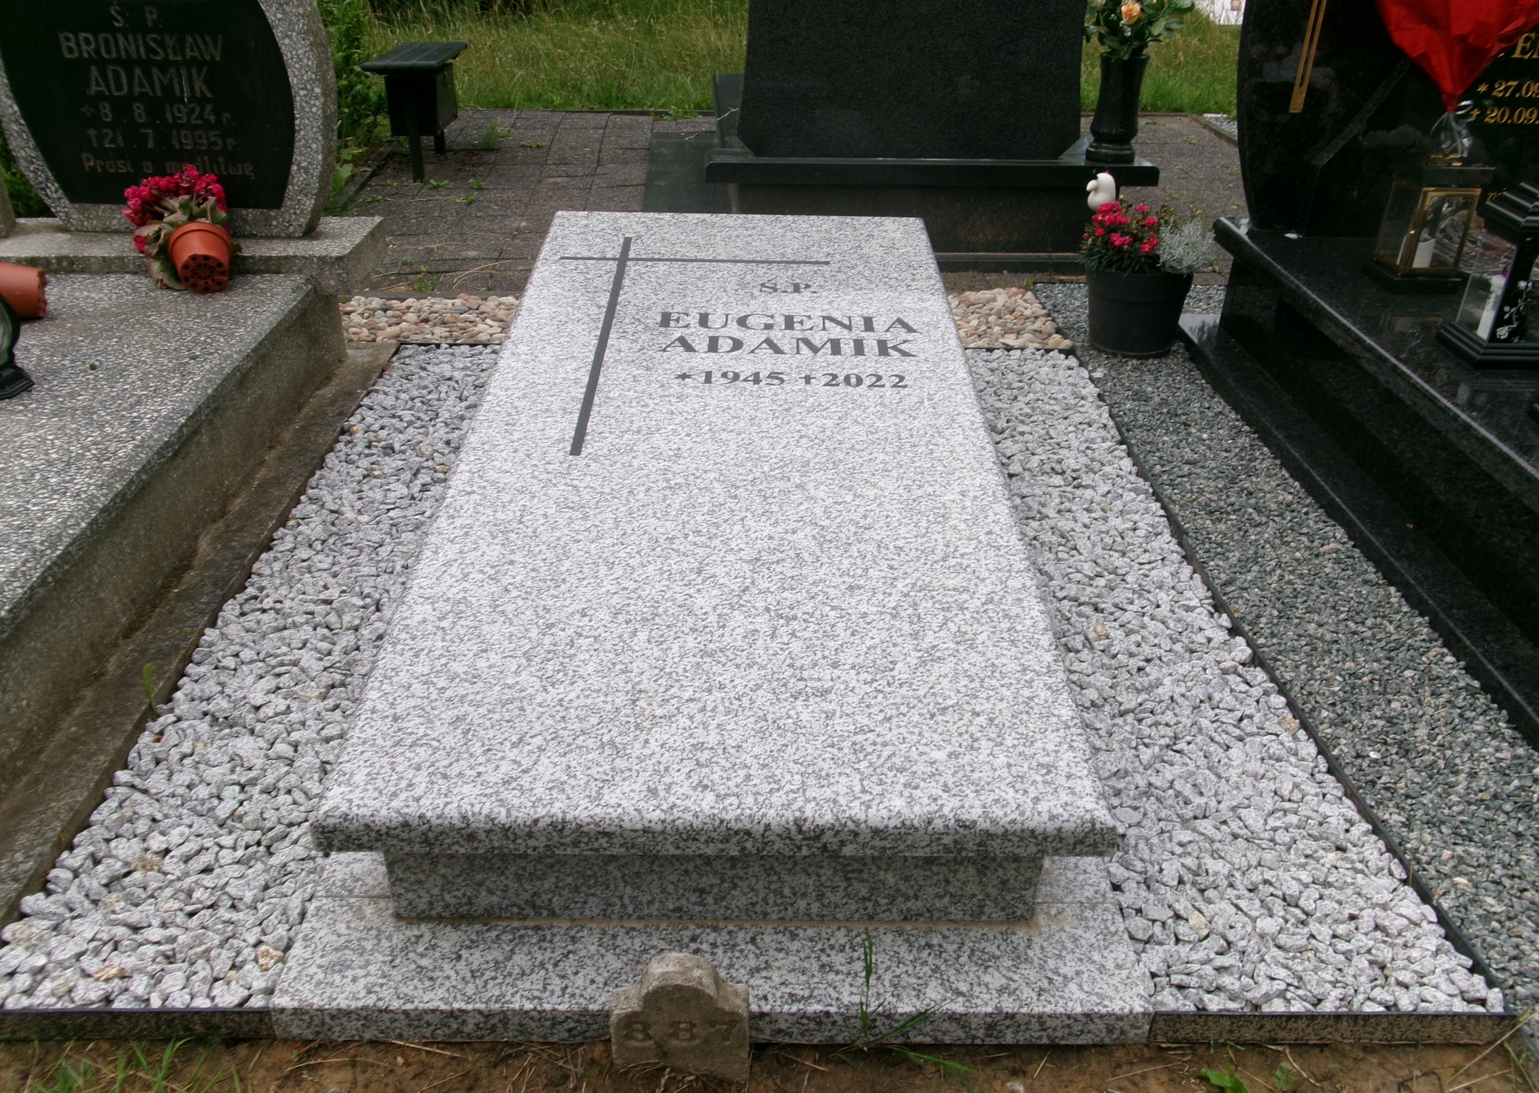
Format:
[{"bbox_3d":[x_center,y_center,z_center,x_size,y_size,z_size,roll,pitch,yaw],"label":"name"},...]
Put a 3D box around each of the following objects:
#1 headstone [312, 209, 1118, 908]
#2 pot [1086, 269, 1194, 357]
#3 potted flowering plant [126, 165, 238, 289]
[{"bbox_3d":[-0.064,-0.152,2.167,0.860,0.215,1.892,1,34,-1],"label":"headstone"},{"bbox_3d":[0.921,-0.617,3.131,0.260,0.212,0.260,1,30,0],"label":"pot"},{"bbox_3d":[-1.325,-0.719,2.807,0.225,0.210,0.250,-7,59,-14],"label":"potted flowering plant"}]

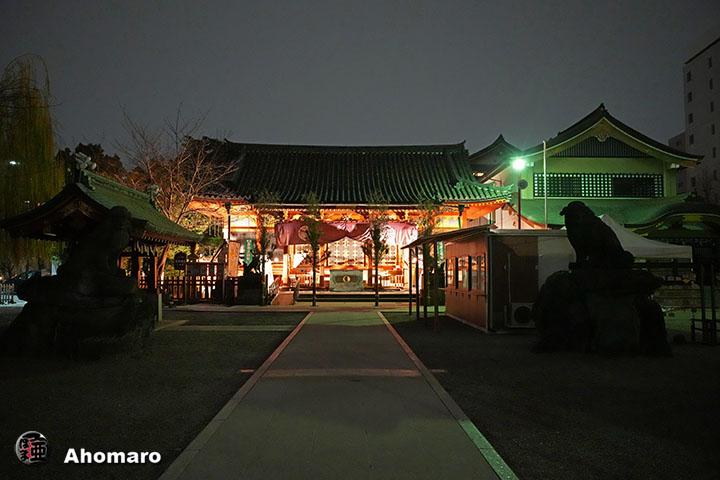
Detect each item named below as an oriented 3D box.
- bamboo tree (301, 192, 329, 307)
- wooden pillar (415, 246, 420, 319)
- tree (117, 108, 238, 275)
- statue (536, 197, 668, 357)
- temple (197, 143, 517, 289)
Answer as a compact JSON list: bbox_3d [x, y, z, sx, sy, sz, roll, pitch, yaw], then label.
[{"bbox_3d":[-2.003,0.424,22.104,1.250,5.000,1.150,0,-4,-1],"label":"bamboo tree"},{"bbox_3d":[1.921,1.372,16.524,0.100,2.400,0.100,0,-4,-1],"label":"wooden pillar"},{"bbox_3d":[-7.844,-1.422,21.444,5.200,8.600,4.800,0,-4,-1],"label":"tree"},{"bbox_3d":[4.754,0.684,10.049,2.500,2.950,1.750,0,-4,-6],"label":"statue"},{"bbox_3d":[-0.531,-1.314,29.439,16.800,9.400,11.000,0,-4,-1],"label":"temple"}]

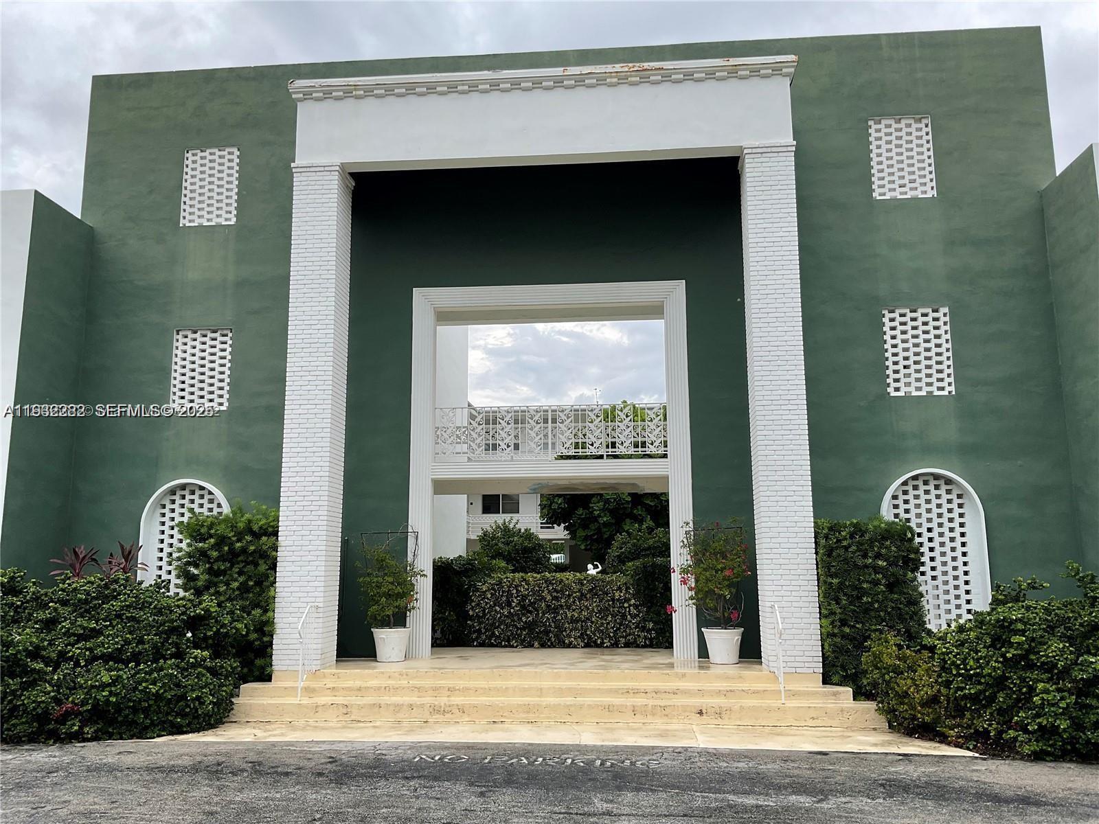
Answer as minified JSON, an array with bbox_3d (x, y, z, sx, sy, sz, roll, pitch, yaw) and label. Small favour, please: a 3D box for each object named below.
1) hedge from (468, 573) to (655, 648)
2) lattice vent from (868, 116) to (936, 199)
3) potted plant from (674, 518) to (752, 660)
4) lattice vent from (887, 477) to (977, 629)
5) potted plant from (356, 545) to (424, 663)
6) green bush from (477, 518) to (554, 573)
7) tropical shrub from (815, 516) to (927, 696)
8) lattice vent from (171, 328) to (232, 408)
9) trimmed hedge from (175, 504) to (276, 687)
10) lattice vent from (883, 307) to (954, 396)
[{"bbox_3d":[0.206,3.266,15.284,3.040,1.174,1.002,-1,-10,5],"label":"hedge"},{"bbox_3d":[5.107,-3.661,13.363,0.879,1.238,0.132,-1,-9,5],"label":"lattice vent"},{"bbox_3d":[2.160,2.352,12.145,1.021,1.866,0.850,-1,-9,5],"label":"potted plant"},{"bbox_3d":[5.257,1.994,12.582,1.181,2.296,0.142,-1,-9,5],"label":"lattice vent"},{"bbox_3d":[-2.150,2.586,12.553,0.936,1.588,0.803,-1,-9,5],"label":"potted plant"},{"bbox_3d":[-0.577,2.948,16.369,1.380,2.079,1.323,-1,-9,5],"label":"green bush"},{"bbox_3d":[4.013,2.561,11.790,1.286,2.306,1.282,-1,-10,5],"label":"tropical shrub"},{"bbox_3d":[-5.320,-0.652,14.138,0.905,1.266,0.120,-1,-10,5],"label":"lattice vent"},{"bbox_3d":[-4.163,2.519,12.210,1.351,2.485,1.181,-1,-9,5],"label":"trimmed hedge"},{"bbox_3d":[5.304,-0.862,13.254,0.914,1.289,0.120,-1,-10,5],"label":"lattice vent"}]

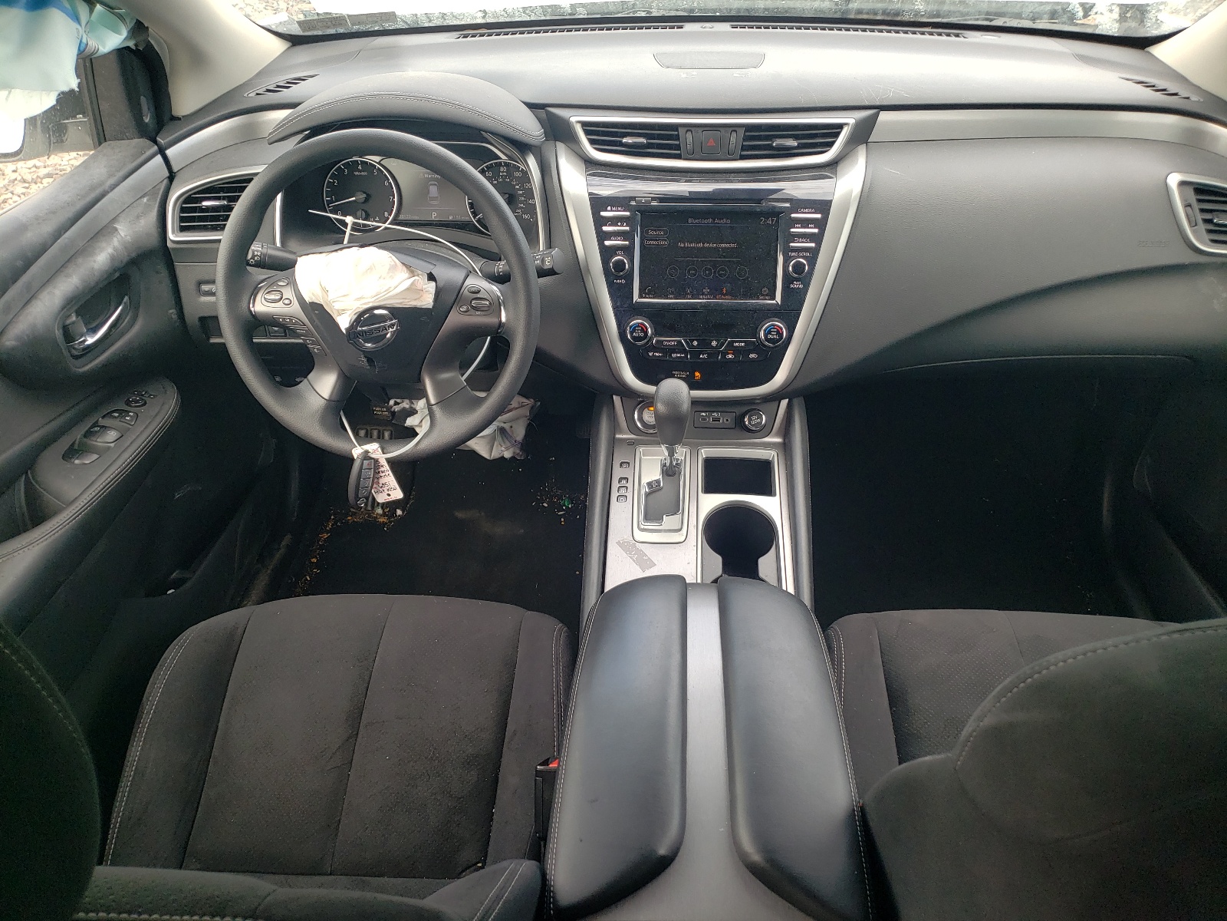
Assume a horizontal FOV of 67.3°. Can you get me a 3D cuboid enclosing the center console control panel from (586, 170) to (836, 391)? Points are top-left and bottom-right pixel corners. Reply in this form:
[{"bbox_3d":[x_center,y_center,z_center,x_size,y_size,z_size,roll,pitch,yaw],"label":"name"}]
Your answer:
[{"bbox_3d":[0.122,-0.227,1.185,0.310,0.274,0.051,2,11,3],"label":"center console control panel"}]

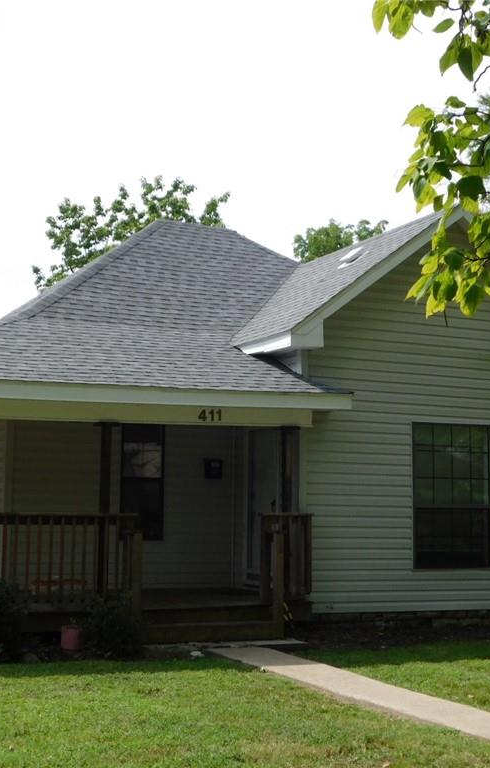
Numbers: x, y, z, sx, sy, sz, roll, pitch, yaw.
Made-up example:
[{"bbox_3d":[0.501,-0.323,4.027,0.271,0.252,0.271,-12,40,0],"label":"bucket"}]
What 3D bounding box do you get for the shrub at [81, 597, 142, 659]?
[{"bbox_3d":[-1.372,2.502,12.158,0.610,0.630,0.580,0,-6,0],"label":"shrub"}]

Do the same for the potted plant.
[{"bbox_3d":[-1.763,2.565,12.021,0.240,0.325,0.240,3,-7,-25],"label":"potted plant"}]

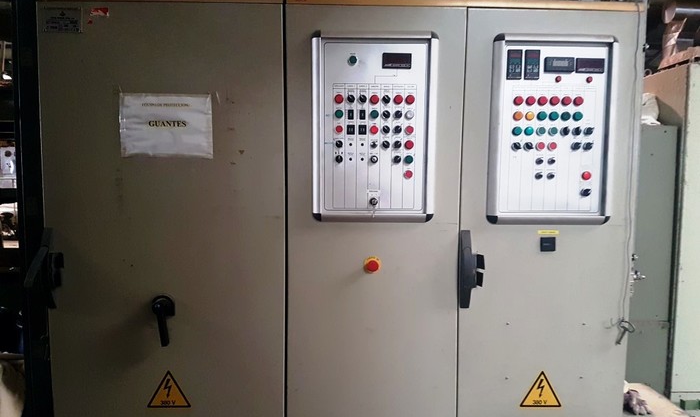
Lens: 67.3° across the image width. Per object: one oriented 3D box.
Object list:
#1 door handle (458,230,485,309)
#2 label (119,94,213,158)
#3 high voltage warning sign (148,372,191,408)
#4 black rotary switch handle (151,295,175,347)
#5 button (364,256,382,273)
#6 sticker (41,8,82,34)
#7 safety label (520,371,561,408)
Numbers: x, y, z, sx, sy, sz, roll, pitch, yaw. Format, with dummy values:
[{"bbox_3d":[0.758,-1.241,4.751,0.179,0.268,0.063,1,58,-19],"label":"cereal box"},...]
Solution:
[{"bbox_3d":[0.418,0.209,1.796,0.082,0.262,0.045,0,5,-1],"label":"door handle"},{"bbox_3d":[-0.609,-0.273,1.746,0.301,0.210,0.010,0,5,-1],"label":"label"},{"bbox_3d":[-0.628,0.631,1.828,0.145,0.132,0.008,0,5,-1],"label":"high voltage warning sign"},{"bbox_3d":[-0.631,0.383,1.780,0.067,0.167,0.060,0,5,-1],"label":"black rotary switch handle"},{"bbox_3d":[0.080,0.195,1.784,0.060,0.060,0.050,0,5,-1],"label":"button"},{"bbox_3d":[-0.934,-0.611,1.708,0.117,0.074,0.008,0,5,-1],"label":"sticker"},{"bbox_3d":[0.678,0.641,1.860,0.148,0.133,0.008,0,5,-1],"label":"safety label"}]

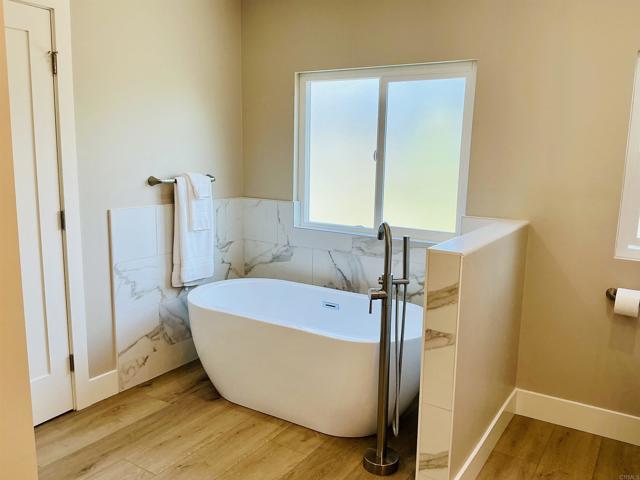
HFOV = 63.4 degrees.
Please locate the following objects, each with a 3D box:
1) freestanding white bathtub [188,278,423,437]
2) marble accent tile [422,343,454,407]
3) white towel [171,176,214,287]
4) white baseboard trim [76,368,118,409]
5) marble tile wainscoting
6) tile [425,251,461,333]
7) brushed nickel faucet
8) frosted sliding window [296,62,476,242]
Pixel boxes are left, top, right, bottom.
[{"bbox_3d":[-0.096,0.649,2.965,1.493,0.586,0.768,7,11,32],"label":"freestanding white bathtub"},{"bbox_3d":[0.449,0.512,1.956,0.128,0.242,0.015,7,11,32],"label":"marble accent tile"},{"bbox_3d":[-0.821,-0.066,3.342,0.086,0.701,0.331,7,11,32],"label":"white towel"},{"bbox_3d":[-1.252,0.855,2.950,0.017,0.146,0.259,7,11,32],"label":"white baseboard trim"},{"bbox_3d":[-0.094,0.398,2.954,1.867,1.085,1.128,7,11,32],"label":"marble tile wainscoting"},{"bbox_3d":[0.455,0.191,1.902,0.128,0.300,0.015,7,11,32],"label":"tile"},{"bbox_3d":[0.293,0.486,2.345,0.182,1.129,0.278,0,10,-4],"label":"brushed nickel faucet"},{"bbox_3d":[0.350,-0.540,3.225,1.195,1.016,0.077,7,11,32],"label":"frosted sliding window"}]

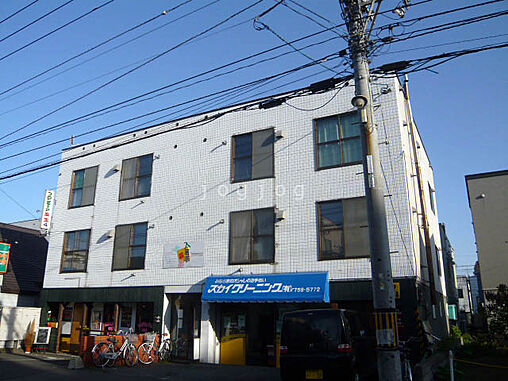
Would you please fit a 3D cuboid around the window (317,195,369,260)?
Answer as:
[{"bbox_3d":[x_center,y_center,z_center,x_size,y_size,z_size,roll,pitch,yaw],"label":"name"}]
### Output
[{"bbox_3d":[2.700,1.130,12.152,1.676,1.794,0.120,-8,-18,27],"label":"window"}]

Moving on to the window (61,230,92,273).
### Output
[{"bbox_3d":[-7.614,2.633,17.613,1.670,1.810,0.130,-8,-18,27],"label":"window"}]

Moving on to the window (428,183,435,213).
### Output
[{"bbox_3d":[7.909,0.360,18.343,0.120,1.220,1.400,-8,-18,27],"label":"window"}]

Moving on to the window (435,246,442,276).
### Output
[{"bbox_3d":[7.866,3.050,17.530,0.120,1.220,1.400,-8,-18,27],"label":"window"}]

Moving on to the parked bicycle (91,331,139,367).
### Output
[{"bbox_3d":[-4.233,4.893,12.692,1.680,1.040,0.560,-5,-17,17],"label":"parked bicycle"}]

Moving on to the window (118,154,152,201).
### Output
[{"bbox_3d":[-4.849,-0.506,16.994,1.720,1.820,0.130,-8,-18,27],"label":"window"}]

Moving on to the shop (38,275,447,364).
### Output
[{"bbox_3d":[-0.075,5.765,18.246,15.262,2.559,10.532,-8,-19,27],"label":"shop"}]

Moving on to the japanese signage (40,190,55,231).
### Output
[{"bbox_3d":[-9.337,0.870,18.561,0.130,1.800,0.480,-8,-18,27],"label":"japanese signage"}]

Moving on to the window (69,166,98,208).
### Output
[{"bbox_3d":[-7.539,-0.124,18.271,1.676,1.782,0.120,-8,-18,27],"label":"window"}]

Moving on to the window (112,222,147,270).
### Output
[{"bbox_3d":[-4.822,2.212,16.068,1.711,1.805,0.120,-8,-18,27],"label":"window"}]

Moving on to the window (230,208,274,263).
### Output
[{"bbox_3d":[-0.051,1.554,13.736,1.700,1.830,0.130,-8,-18,27],"label":"window"}]

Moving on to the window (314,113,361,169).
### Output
[{"bbox_3d":[2.756,-1.591,13.096,1.720,1.780,0.130,-8,-18,27],"label":"window"}]

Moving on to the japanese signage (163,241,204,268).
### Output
[{"bbox_3d":[-2.534,2.300,14.685,1.817,0.956,0.050,-8,-18,27],"label":"japanese signage"}]

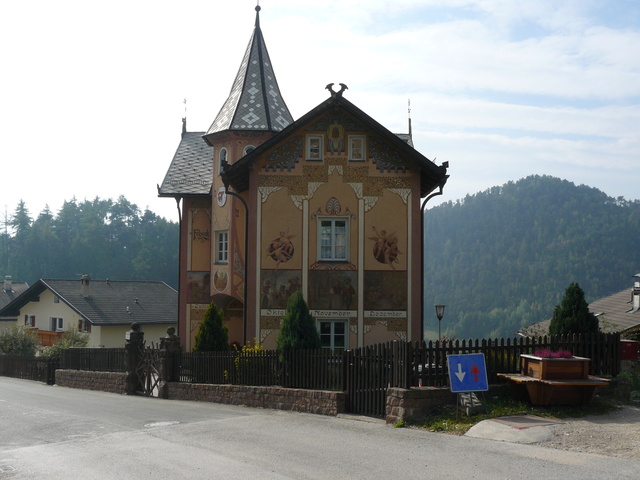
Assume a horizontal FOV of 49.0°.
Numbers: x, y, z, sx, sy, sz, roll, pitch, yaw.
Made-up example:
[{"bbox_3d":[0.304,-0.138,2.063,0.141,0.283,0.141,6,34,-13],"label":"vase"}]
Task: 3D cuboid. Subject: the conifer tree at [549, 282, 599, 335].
[{"bbox_3d":[5.151,2.014,14.215,1.040,2.304,1.040,1,-3,0],"label":"conifer tree"}]

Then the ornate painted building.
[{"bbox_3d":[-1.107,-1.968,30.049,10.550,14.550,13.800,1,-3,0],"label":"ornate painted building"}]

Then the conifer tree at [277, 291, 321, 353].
[{"bbox_3d":[-0.434,2.069,13.808,0.920,2.149,0.920,1,-3,0],"label":"conifer tree"}]

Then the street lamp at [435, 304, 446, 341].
[{"bbox_3d":[4.259,3.889,24.828,0.340,3.187,0.340,1,-3,0],"label":"street lamp"}]

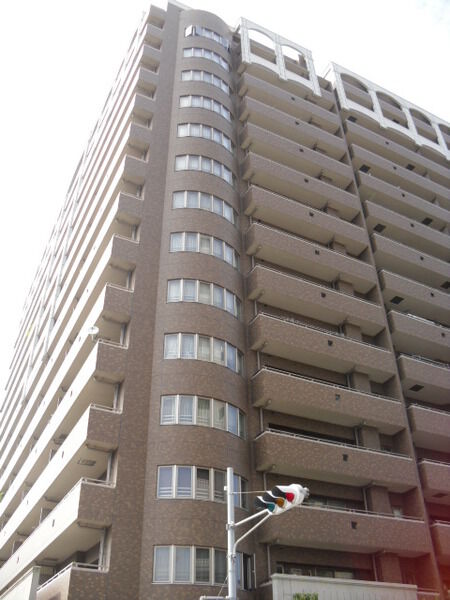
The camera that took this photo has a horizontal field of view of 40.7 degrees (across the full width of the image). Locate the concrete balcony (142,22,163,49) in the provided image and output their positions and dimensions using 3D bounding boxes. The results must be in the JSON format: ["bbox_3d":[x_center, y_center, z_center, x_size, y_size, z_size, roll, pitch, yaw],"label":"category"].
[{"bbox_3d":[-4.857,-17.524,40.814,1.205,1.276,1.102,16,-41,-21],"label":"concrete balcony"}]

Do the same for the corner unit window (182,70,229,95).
[{"bbox_3d":[-0.893,-13.489,37.737,3.741,1.236,0.681,16,-41,-21],"label":"corner unit window"}]

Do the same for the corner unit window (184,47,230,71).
[{"bbox_3d":[-0.925,-15.662,39.581,3.741,1.236,0.681,16,-41,-21],"label":"corner unit window"}]

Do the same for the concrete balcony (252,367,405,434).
[{"bbox_3d":[4.784,4.686,27.011,7.583,1.406,1.015,16,-41,-21],"label":"concrete balcony"}]

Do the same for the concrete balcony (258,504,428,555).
[{"bbox_3d":[4.767,9.038,23.543,7.583,1.406,1.015,16,-41,-21],"label":"concrete balcony"}]

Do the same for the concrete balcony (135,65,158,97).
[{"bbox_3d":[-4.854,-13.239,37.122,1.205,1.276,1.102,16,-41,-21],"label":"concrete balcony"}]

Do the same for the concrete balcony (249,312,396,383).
[{"bbox_3d":[4.768,2.437,28.791,7.583,1.406,1.015,16,-41,-21],"label":"concrete balcony"}]

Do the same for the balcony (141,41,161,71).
[{"bbox_3d":[-4.832,-15.167,38.526,1.247,1.508,1.189,16,-41,-21],"label":"balcony"}]

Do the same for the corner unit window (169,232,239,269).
[{"bbox_3d":[-0.730,-2.347,28.690,3.741,1.236,0.681,16,-41,-21],"label":"corner unit window"}]

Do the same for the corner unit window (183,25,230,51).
[{"bbox_3d":[-0.956,-17.820,41.439,3.741,1.236,0.681,16,-41,-21],"label":"corner unit window"}]

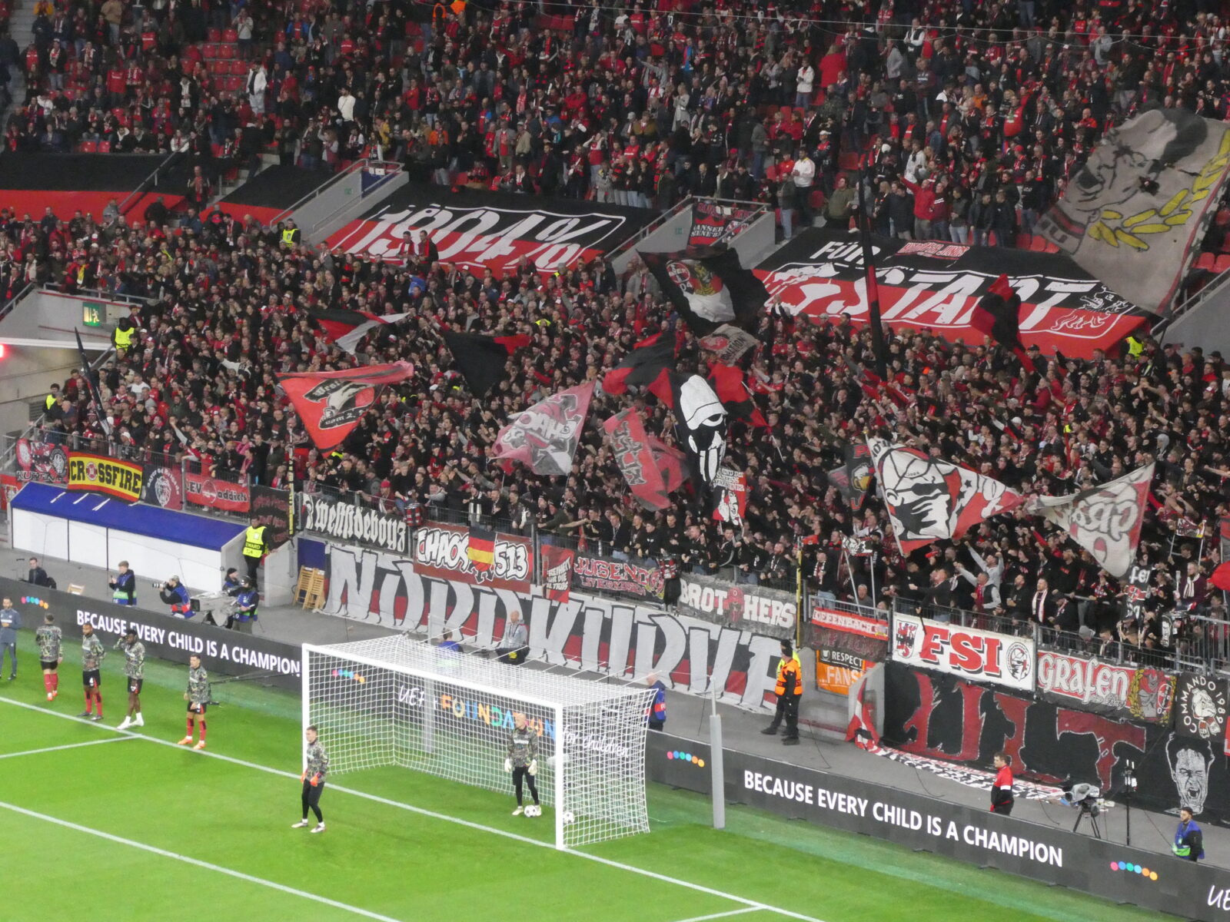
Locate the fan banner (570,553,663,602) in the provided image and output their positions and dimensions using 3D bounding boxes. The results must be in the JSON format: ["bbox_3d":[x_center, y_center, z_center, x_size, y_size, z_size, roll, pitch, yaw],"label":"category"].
[{"bbox_3d":[0.049,2.391,98.224,0.070,0.700,2.950,-7,11,-39],"label":"fan banner"}]

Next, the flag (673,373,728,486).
[{"bbox_3d":[1.744,-0.633,97.300,1.100,2.250,0.450,3,8,21],"label":"flag"}]

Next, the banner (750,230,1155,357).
[{"bbox_3d":[7.795,-4.051,111.928,3.900,0.200,13.600,-36,27,-30],"label":"banner"}]

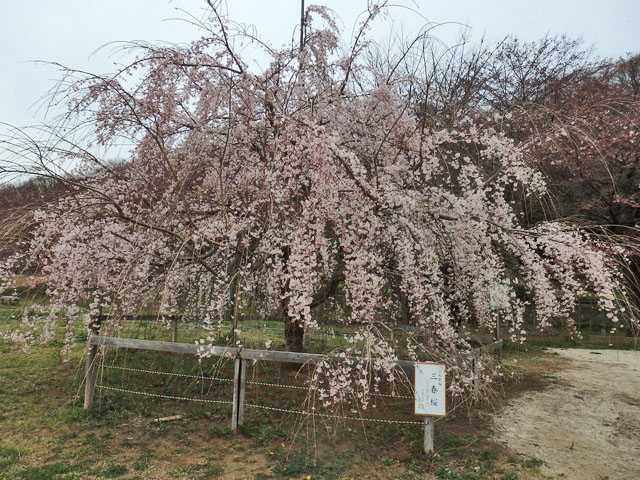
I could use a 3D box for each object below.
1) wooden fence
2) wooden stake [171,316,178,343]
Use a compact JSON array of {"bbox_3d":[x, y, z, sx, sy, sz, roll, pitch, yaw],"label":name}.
[{"bbox_3d":[0.000,1.700,6.200,4.800,0.900,3.400,-1,-6,18],"label":"wooden fence"},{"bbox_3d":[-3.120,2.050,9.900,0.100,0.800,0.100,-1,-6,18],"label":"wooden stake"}]

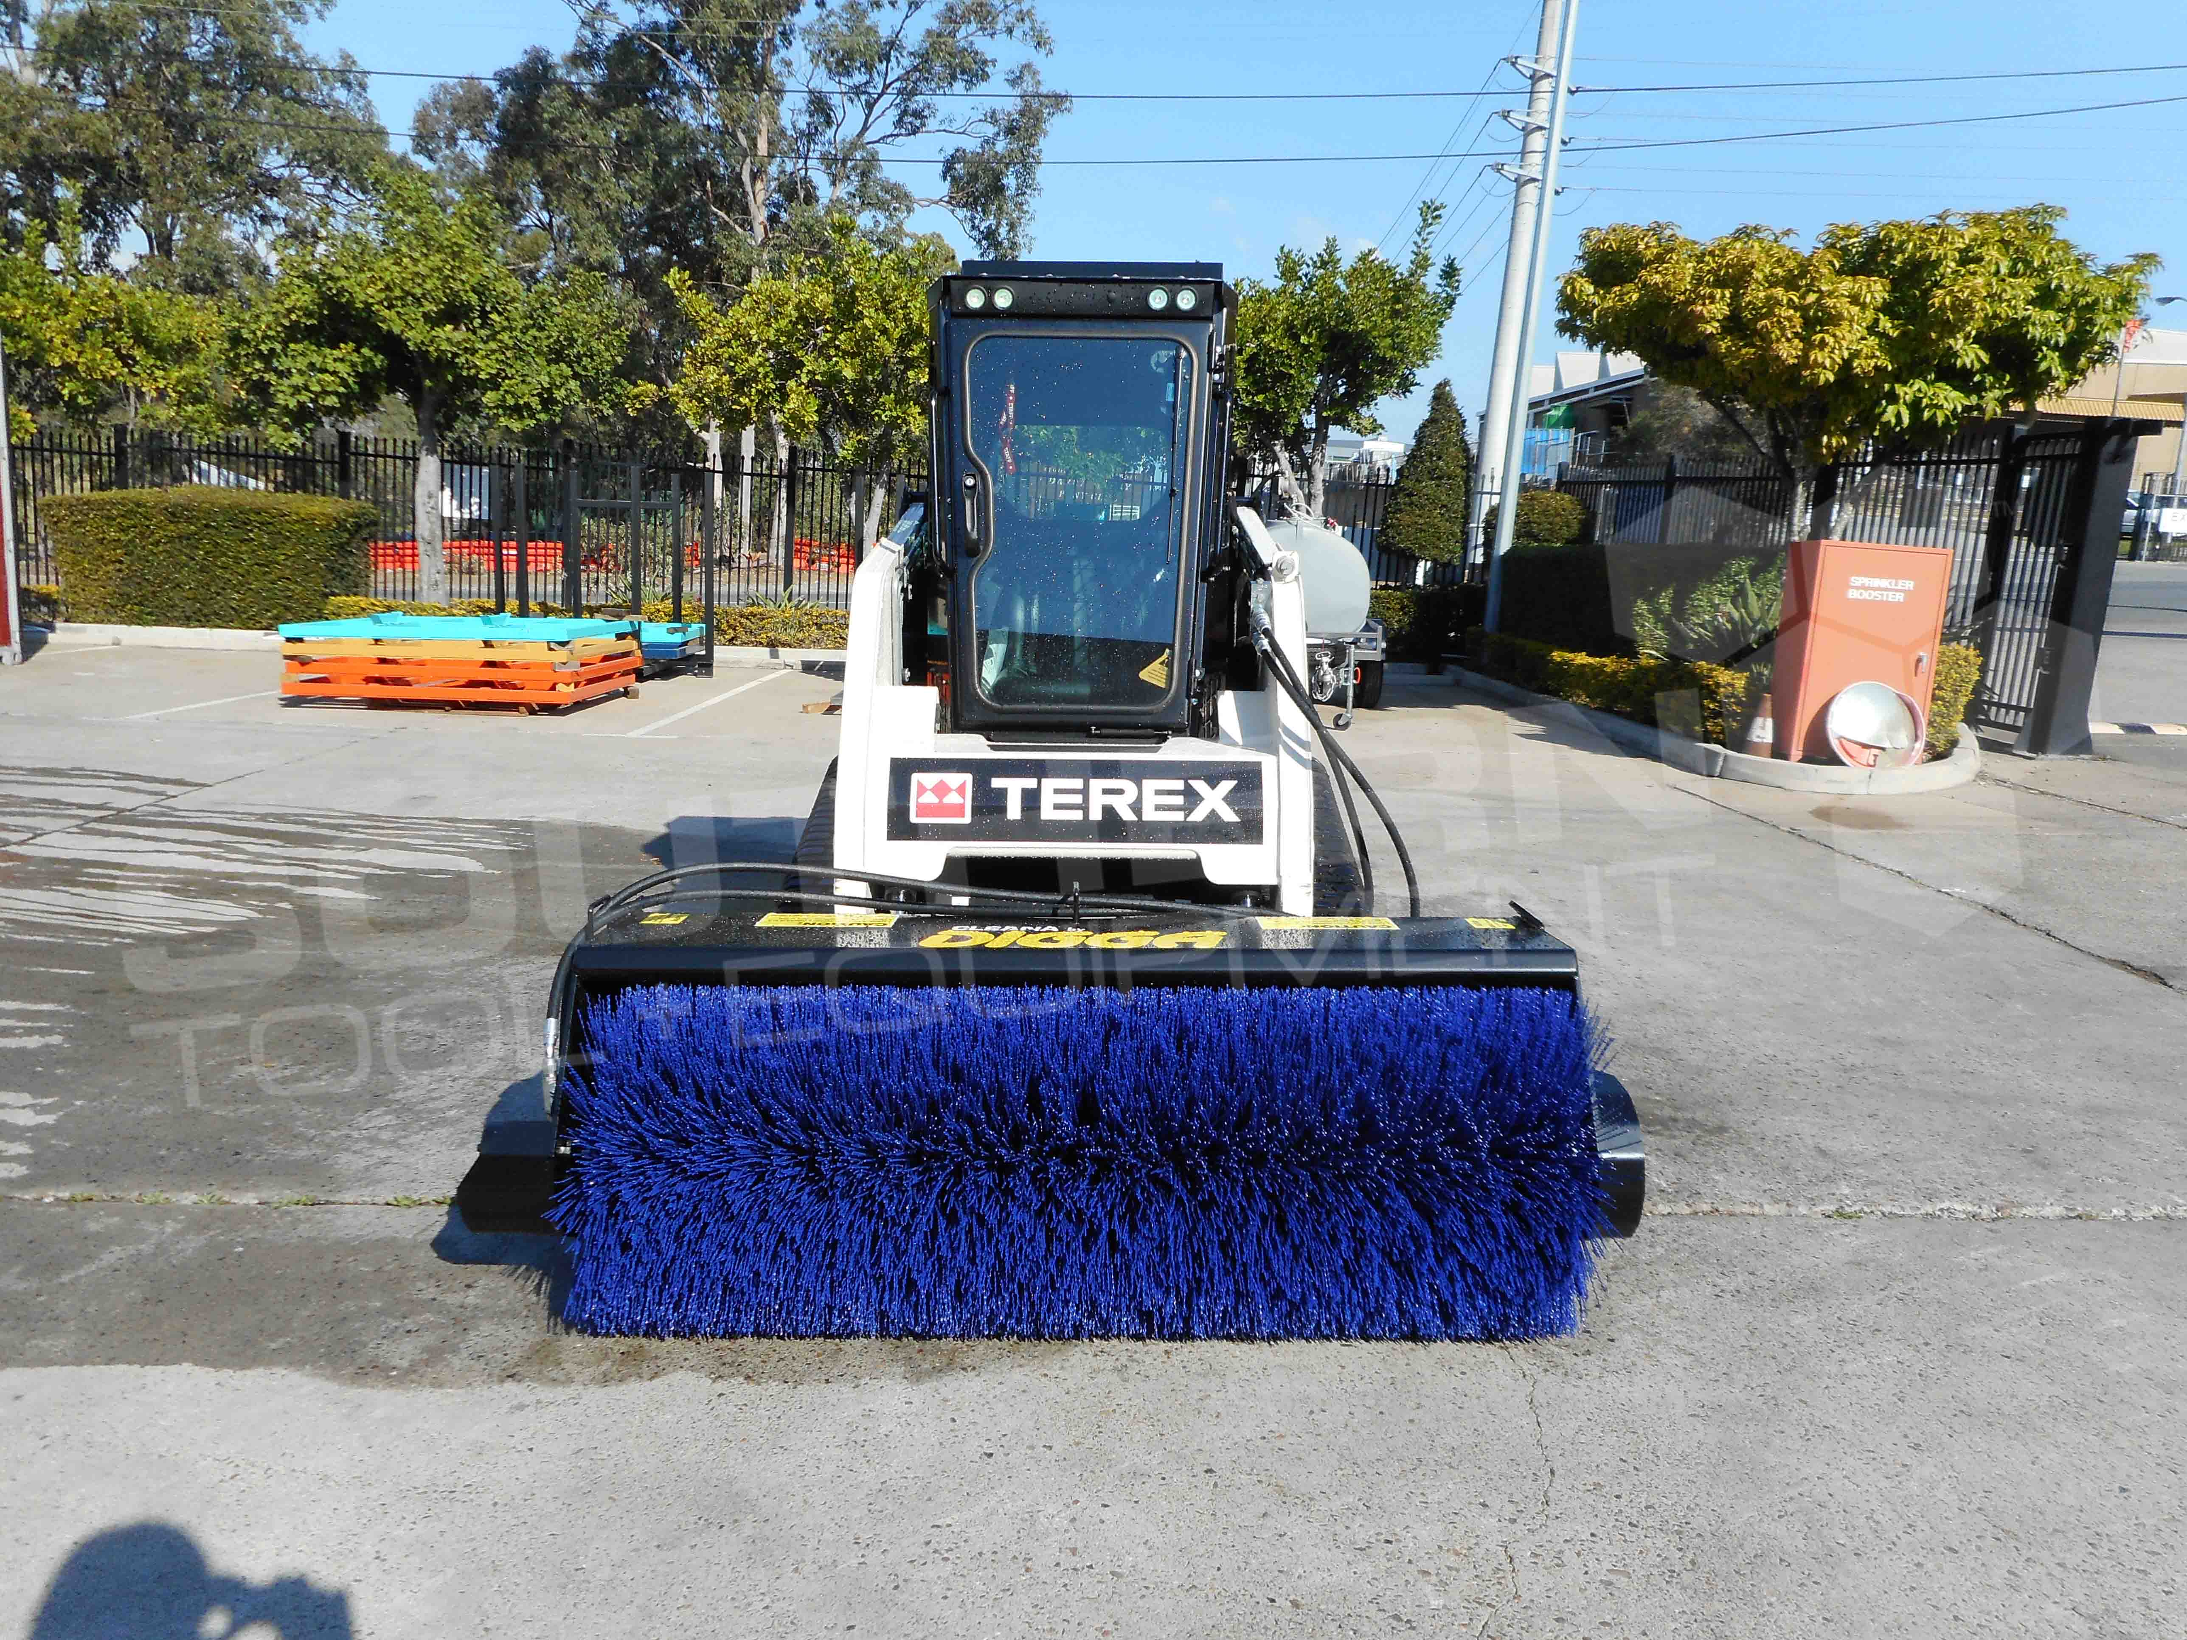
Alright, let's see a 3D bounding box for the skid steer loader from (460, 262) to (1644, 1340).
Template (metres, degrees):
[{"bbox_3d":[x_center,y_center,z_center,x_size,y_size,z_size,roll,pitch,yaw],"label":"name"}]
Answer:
[{"bbox_3d":[-0.080,-0.320,4.130,2.220,2.120,3.350,1,12,0],"label":"skid steer loader"}]

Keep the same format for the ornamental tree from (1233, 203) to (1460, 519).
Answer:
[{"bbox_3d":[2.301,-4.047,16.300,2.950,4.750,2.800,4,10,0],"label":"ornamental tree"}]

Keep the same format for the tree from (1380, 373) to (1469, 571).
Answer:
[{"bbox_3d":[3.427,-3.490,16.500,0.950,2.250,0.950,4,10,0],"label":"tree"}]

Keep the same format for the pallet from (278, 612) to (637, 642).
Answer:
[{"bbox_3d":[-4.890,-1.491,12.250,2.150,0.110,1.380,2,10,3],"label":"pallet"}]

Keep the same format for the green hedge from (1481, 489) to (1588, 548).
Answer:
[{"bbox_3d":[4.558,-2.971,16.300,1.100,1.000,1.100,4,10,0],"label":"green hedge"}]

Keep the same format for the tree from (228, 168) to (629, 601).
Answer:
[{"bbox_3d":[-6.682,-4.223,15.900,4.050,4.750,3.800,4,10,0],"label":"tree"}]

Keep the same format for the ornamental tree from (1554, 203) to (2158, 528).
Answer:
[{"bbox_3d":[5.100,-2.250,10.600,3.900,3.450,3.700,2,12,0],"label":"ornamental tree"}]

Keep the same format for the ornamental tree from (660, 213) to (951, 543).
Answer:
[{"bbox_3d":[-2.637,-4.039,16.200,3.500,4.550,3.300,4,10,0],"label":"ornamental tree"}]

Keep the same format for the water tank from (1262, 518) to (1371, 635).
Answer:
[{"bbox_3d":[1.581,-2.105,13.850,1.450,1.020,1.600,3,10,-7],"label":"water tank"}]

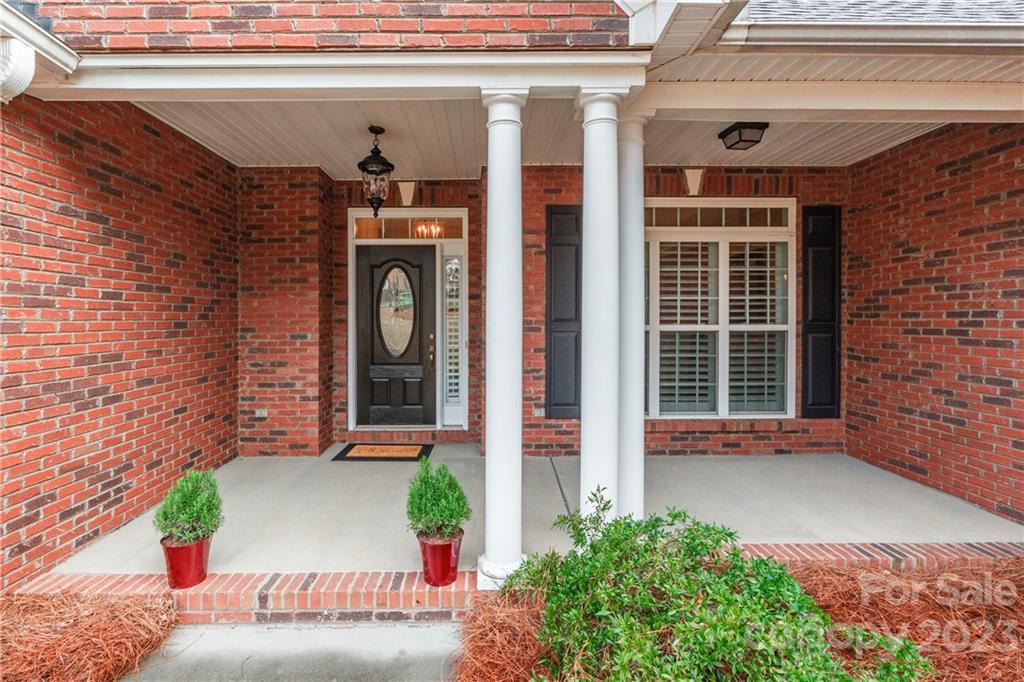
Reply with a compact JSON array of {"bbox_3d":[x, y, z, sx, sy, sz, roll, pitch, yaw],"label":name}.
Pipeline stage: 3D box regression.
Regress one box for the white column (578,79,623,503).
[{"bbox_3d":[0.482,-0.020,2.480,0.255,2.600,0.255,0,1,-2],"label":"white column"}]

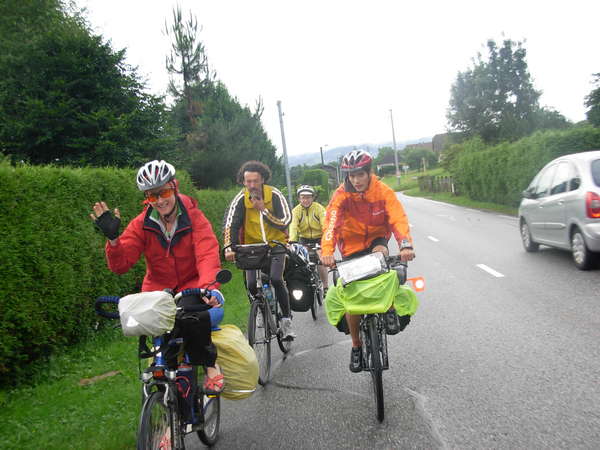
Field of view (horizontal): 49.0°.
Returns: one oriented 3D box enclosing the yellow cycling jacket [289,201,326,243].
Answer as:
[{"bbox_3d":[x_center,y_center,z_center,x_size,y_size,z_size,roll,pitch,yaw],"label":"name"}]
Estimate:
[{"bbox_3d":[0.102,-0.025,8.380,0.470,0.490,0.450,-6,3,3],"label":"yellow cycling jacket"}]

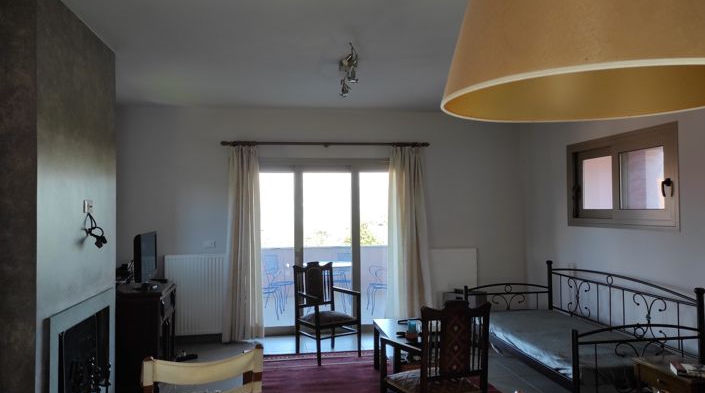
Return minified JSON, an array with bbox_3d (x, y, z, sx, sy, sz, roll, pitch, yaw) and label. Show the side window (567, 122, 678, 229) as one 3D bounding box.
[{"bbox_3d":[2.424,-0.128,4.645,0.102,0.849,1.510,0,-2,-8],"label":"side window"}]

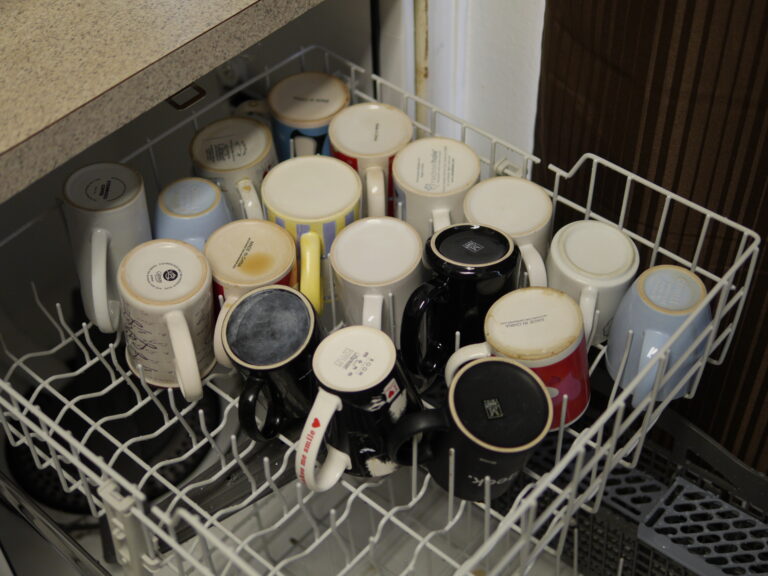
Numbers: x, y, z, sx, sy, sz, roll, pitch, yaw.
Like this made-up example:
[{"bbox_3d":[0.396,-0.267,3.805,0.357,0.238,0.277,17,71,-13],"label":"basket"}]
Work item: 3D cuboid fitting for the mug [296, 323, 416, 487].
[{"bbox_3d":[-0.030,0.106,0.920,0.082,0.109,0.120,27,55,28],"label":"mug"}]

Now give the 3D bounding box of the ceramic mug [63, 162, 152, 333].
[{"bbox_3d":[-0.248,-0.025,1.009,0.073,0.148,0.106,4,44,1],"label":"ceramic mug"}]

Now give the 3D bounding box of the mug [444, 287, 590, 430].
[{"bbox_3d":[0.116,0.066,0.949,0.118,0.094,0.083,-15,44,-1],"label":"mug"}]

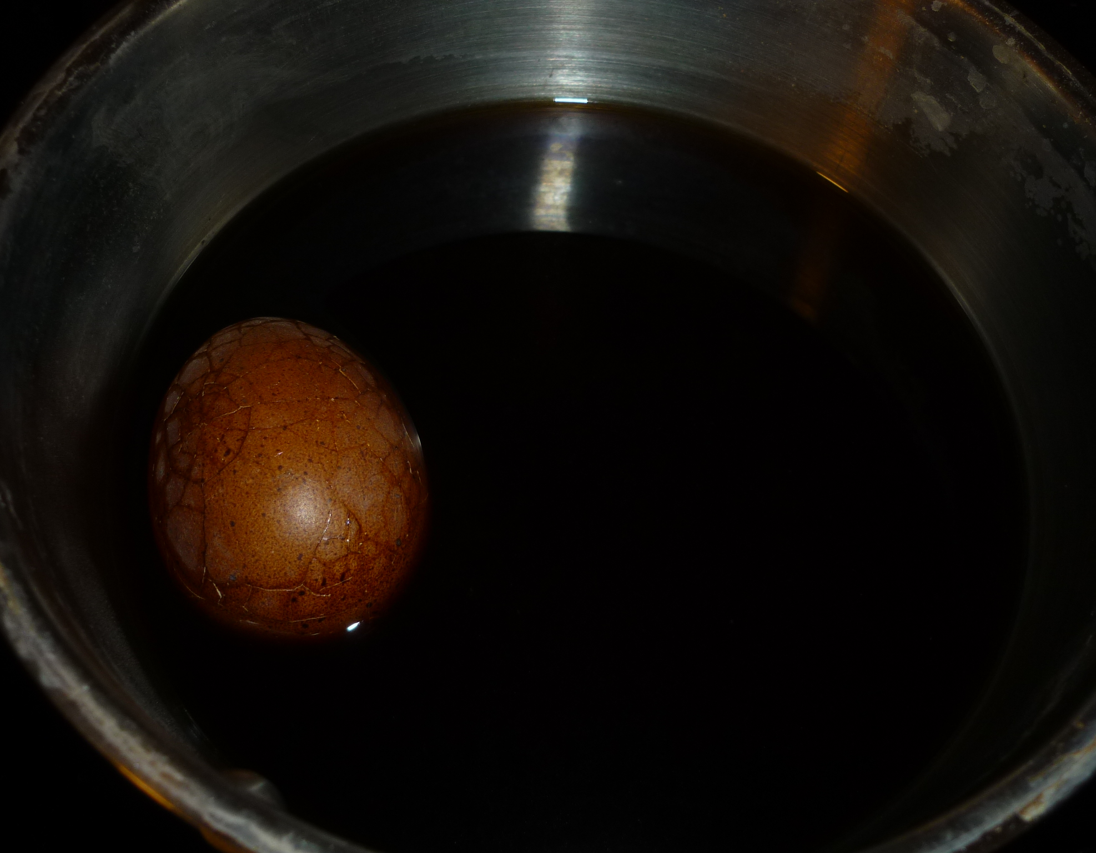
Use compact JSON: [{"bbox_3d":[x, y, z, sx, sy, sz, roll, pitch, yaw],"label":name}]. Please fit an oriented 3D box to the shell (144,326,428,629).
[{"bbox_3d":[-0.042,0.008,0.177,0.044,0.044,0.056,-16,65,-12],"label":"shell"}]

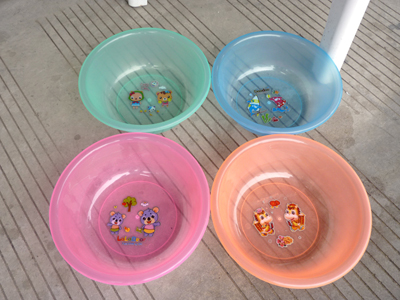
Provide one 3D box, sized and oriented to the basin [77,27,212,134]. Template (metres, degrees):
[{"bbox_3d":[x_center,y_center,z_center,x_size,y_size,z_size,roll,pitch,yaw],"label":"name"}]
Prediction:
[{"bbox_3d":[-0.137,-0.162,0.880,0.324,0.112,0.324,0,62,-1],"label":"basin"}]

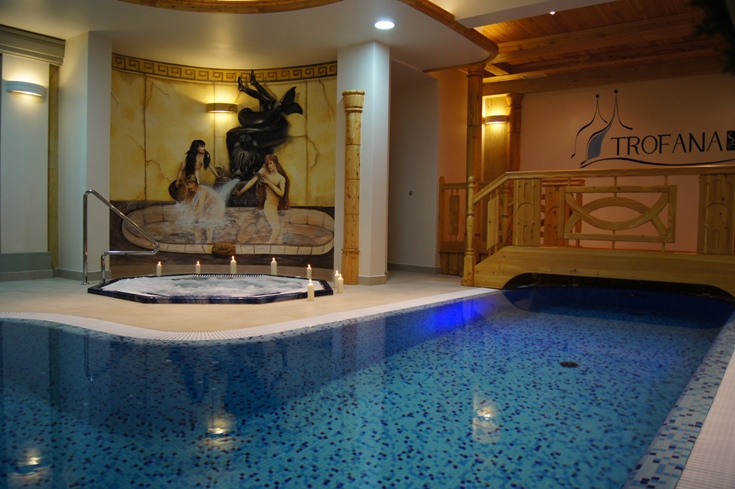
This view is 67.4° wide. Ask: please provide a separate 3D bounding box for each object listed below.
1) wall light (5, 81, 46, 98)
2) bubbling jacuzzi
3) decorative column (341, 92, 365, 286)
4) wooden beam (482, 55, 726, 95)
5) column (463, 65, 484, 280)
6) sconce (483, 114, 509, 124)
[{"bbox_3d":[-3.521,-1.593,5.680,0.110,0.115,0.365,3,3,33],"label":"wall light"},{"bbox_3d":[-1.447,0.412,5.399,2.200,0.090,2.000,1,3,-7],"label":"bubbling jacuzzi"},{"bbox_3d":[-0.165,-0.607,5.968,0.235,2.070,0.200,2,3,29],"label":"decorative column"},{"bbox_3d":[2.946,-2.115,7.030,3.196,0.180,0.170,2,3,29],"label":"wooden beam"},{"bbox_3d":[1.270,-0.843,6.552,0.230,2.540,0.230,2,3,29],"label":"column"},{"bbox_3d":[1.789,-1.738,7.680,0.365,0.115,0.110,2,3,29],"label":"sconce"}]

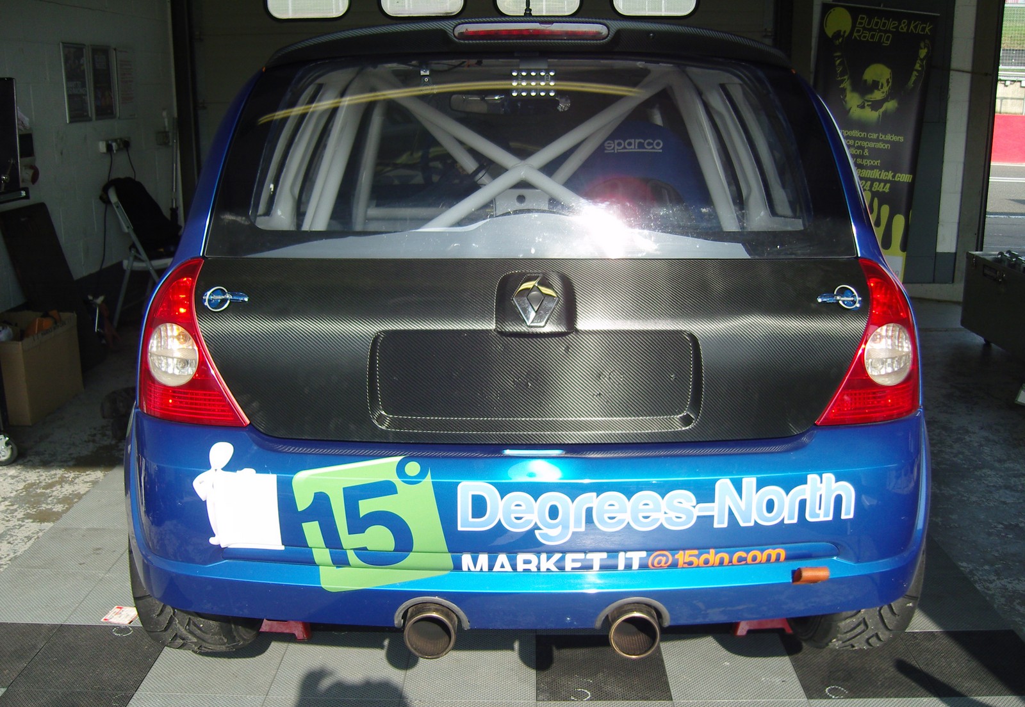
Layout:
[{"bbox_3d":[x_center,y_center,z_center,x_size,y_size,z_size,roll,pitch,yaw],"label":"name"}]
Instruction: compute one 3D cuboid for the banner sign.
[{"bbox_3d":[2.450,-1.415,7.016,0.800,1.930,0.120,2,14,-6],"label":"banner sign"}]

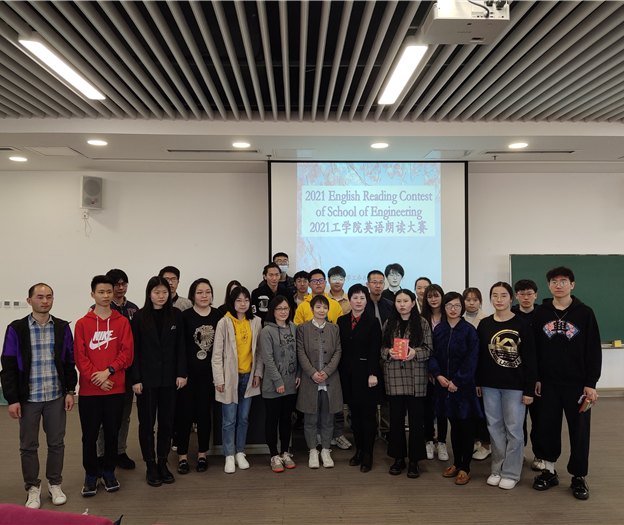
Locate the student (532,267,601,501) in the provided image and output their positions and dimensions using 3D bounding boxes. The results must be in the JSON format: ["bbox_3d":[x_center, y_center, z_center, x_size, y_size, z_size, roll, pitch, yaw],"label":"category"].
[{"bbox_3d":[2.021,0.924,4.030,0.540,1.776,0.360,-1,-1,30],"label":"student"}]

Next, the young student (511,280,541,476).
[{"bbox_3d":[1.949,0.983,4.550,0.490,1.668,0.310,-1,0,21],"label":"young student"}]

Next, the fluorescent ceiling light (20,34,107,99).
[{"bbox_3d":[-1.771,-1.403,3.675,0.150,0.070,1.150,0,0,-2],"label":"fluorescent ceiling light"}]

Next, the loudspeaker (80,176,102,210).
[{"bbox_3d":[-2.864,-0.907,6.580,0.250,0.415,0.240,0,-1,-40],"label":"loudspeaker"}]

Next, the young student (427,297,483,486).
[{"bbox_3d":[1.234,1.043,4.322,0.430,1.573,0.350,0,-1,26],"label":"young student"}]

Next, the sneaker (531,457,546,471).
[{"bbox_3d":[2.055,1.771,4.550,0.105,0.115,0.285,-1,-1,33],"label":"sneaker"}]

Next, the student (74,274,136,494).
[{"bbox_3d":[-1.687,0.966,4.110,0.480,1.728,0.320,0,0,-21],"label":"student"}]

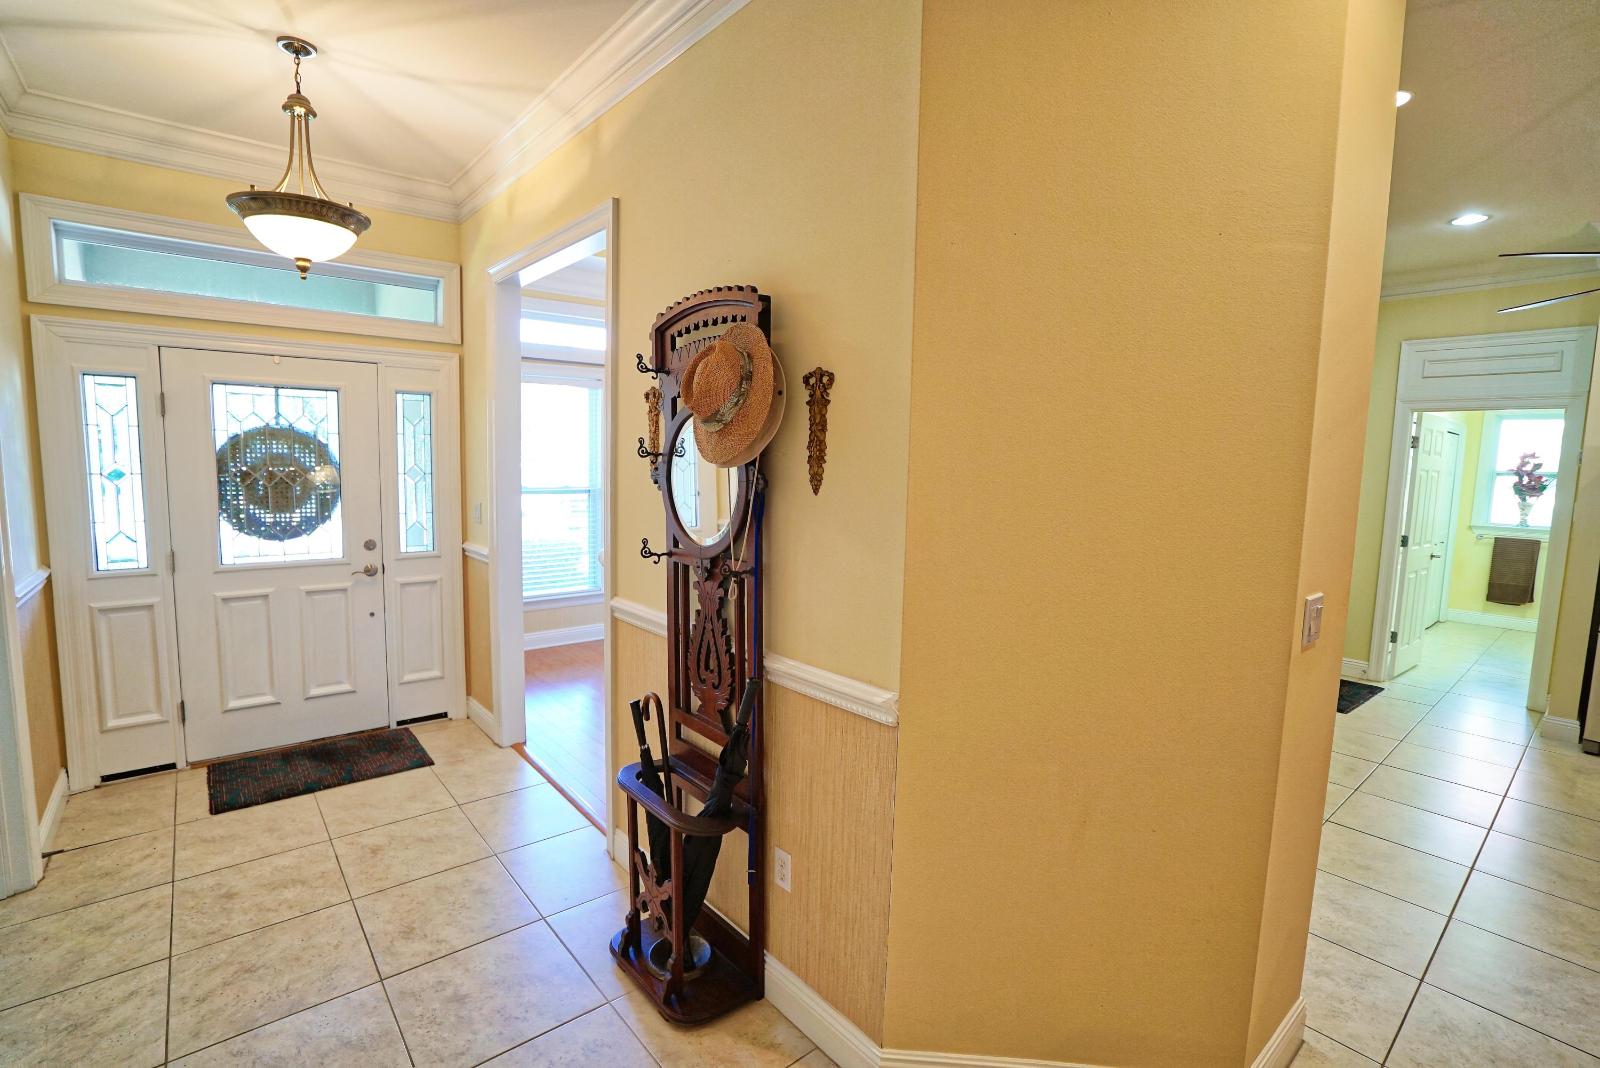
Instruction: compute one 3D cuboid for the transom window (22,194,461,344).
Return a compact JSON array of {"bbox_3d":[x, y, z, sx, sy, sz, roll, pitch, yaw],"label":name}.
[{"bbox_3d":[-2.662,-1.290,3.617,1.751,0.455,0.083,-4,8,-40],"label":"transom window"}]

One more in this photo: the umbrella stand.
[{"bbox_3d":[-0.370,0.358,2.153,0.281,2.092,0.528,-4,8,-40],"label":"umbrella stand"}]

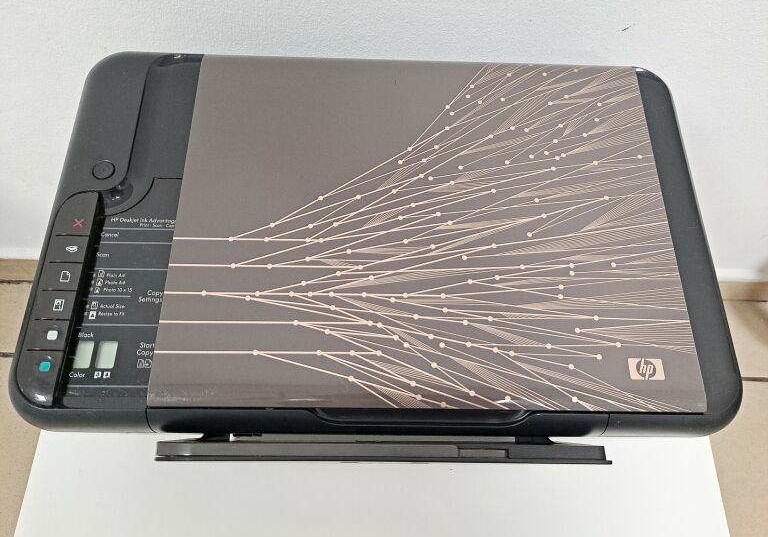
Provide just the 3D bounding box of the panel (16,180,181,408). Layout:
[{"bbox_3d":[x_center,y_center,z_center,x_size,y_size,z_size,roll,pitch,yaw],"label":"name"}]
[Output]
[{"bbox_3d":[-0.170,0.011,0.345,0.074,0.020,0.148,1,67,-1],"label":"panel"}]

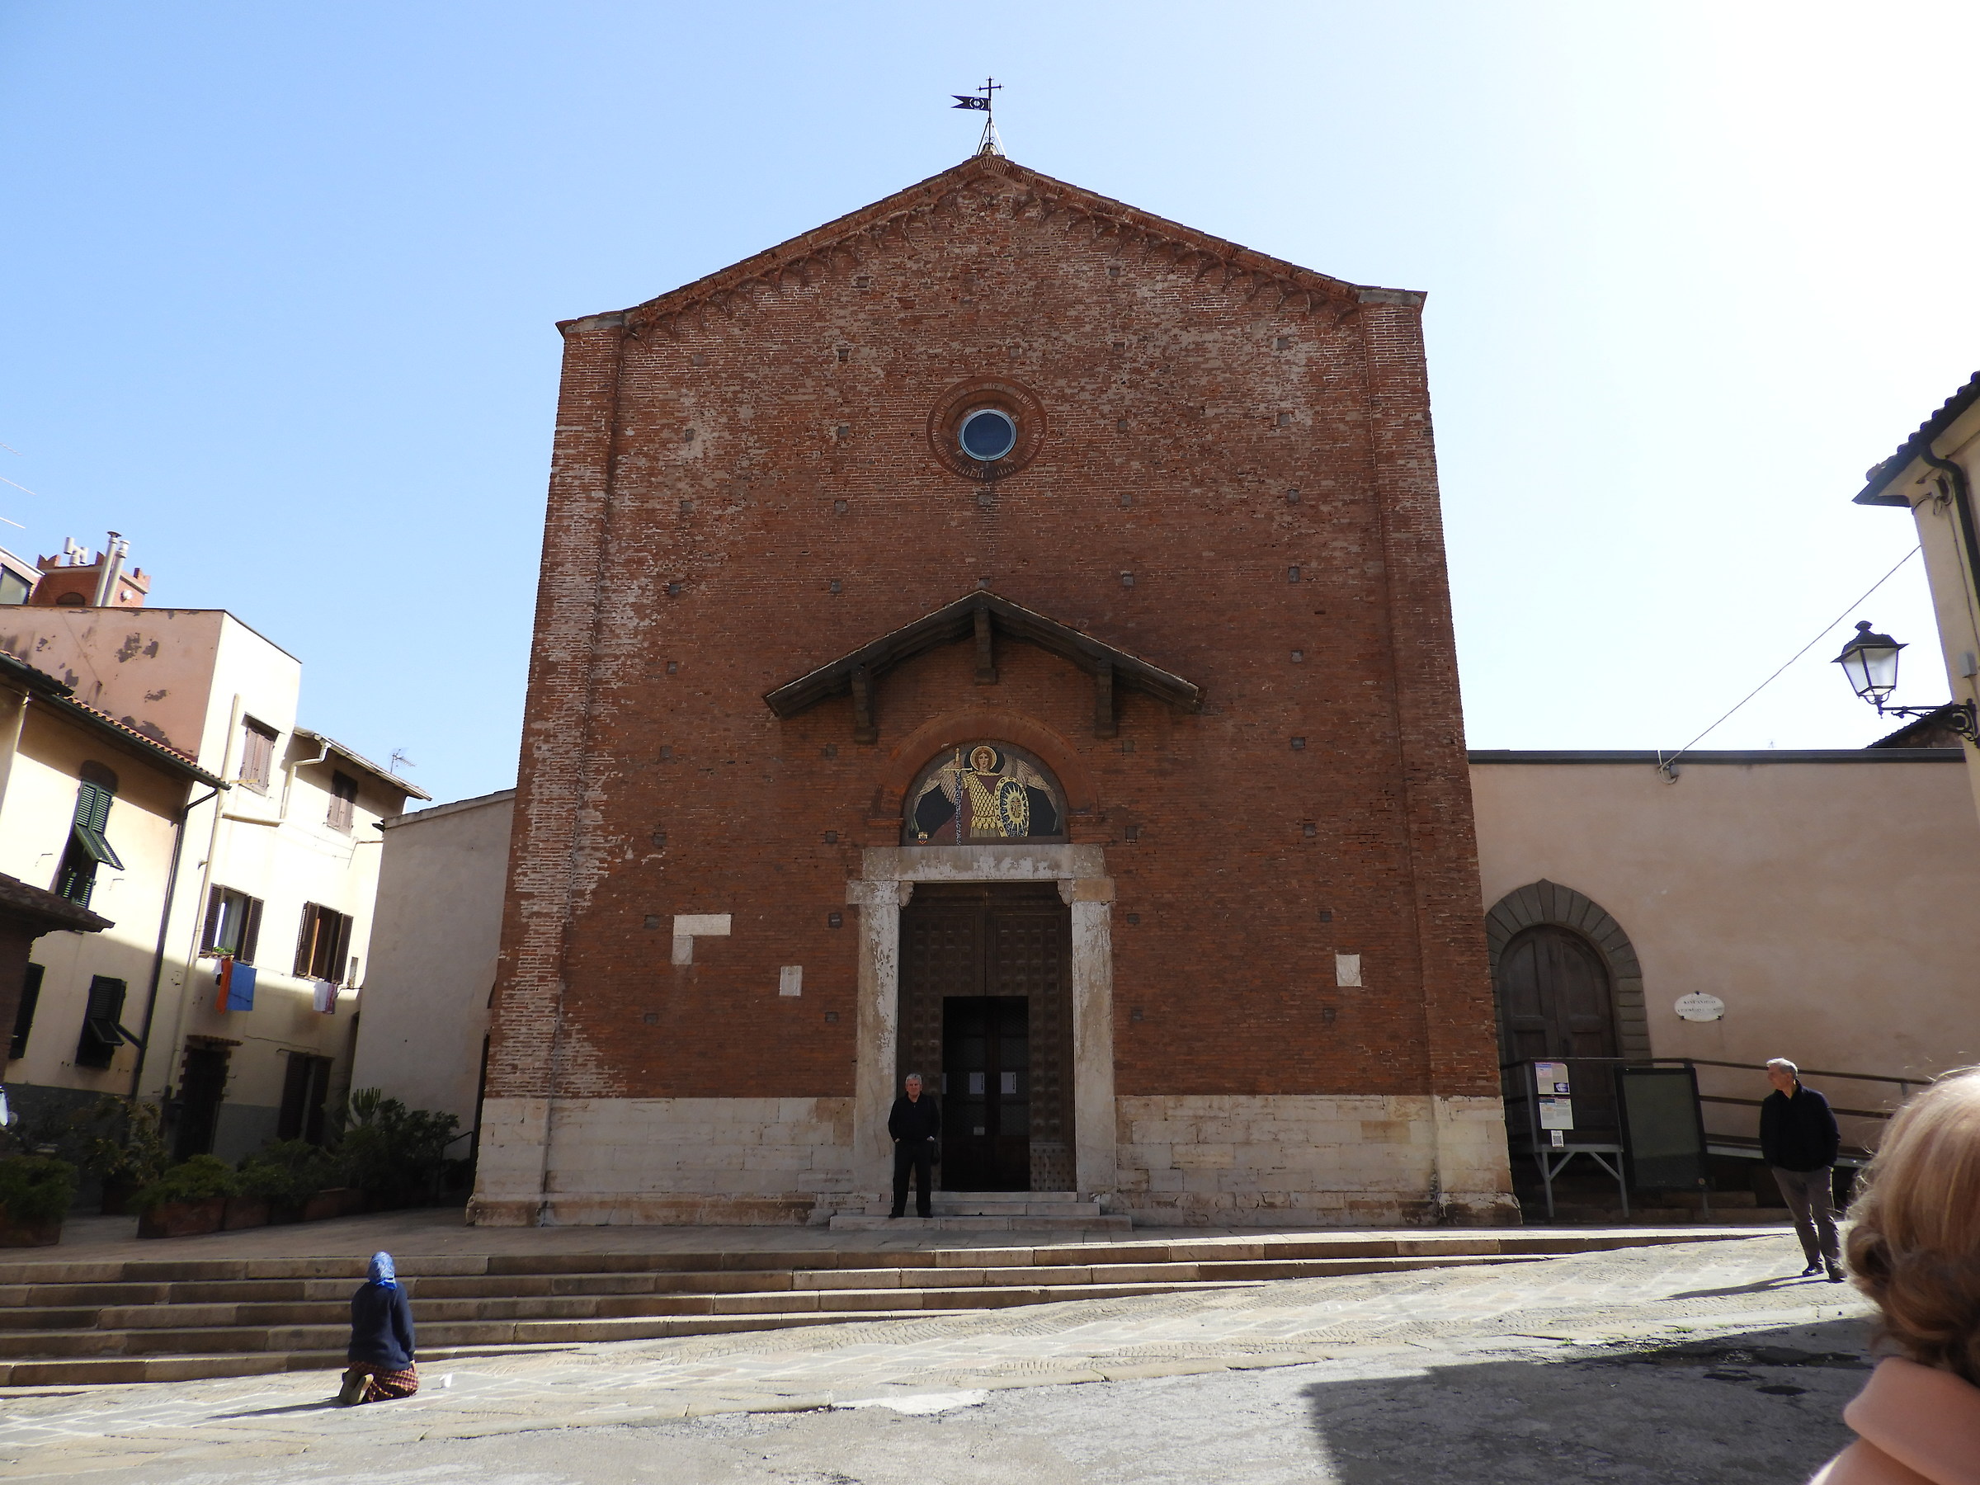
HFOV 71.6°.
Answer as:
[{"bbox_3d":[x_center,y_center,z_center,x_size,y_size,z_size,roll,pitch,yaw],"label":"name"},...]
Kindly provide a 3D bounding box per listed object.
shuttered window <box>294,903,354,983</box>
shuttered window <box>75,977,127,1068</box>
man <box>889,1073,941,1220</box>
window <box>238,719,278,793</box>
[{"bbox_3d":[-12.537,3.836,25.978,0.180,1.345,1.869,0,-17,1],"label":"shuttered window"},{"bbox_3d":[-12.546,3.985,19.519,0.240,1.242,0.936,2,-17,-6],"label":"shuttered window"},{"bbox_3d":[-0.972,5.160,17.611,0.620,1.780,0.360,1,-17,-2],"label":"man"},{"bbox_3d":[-12.598,0.266,23.694,0.150,1.162,0.960,0,-17,1],"label":"window"}]

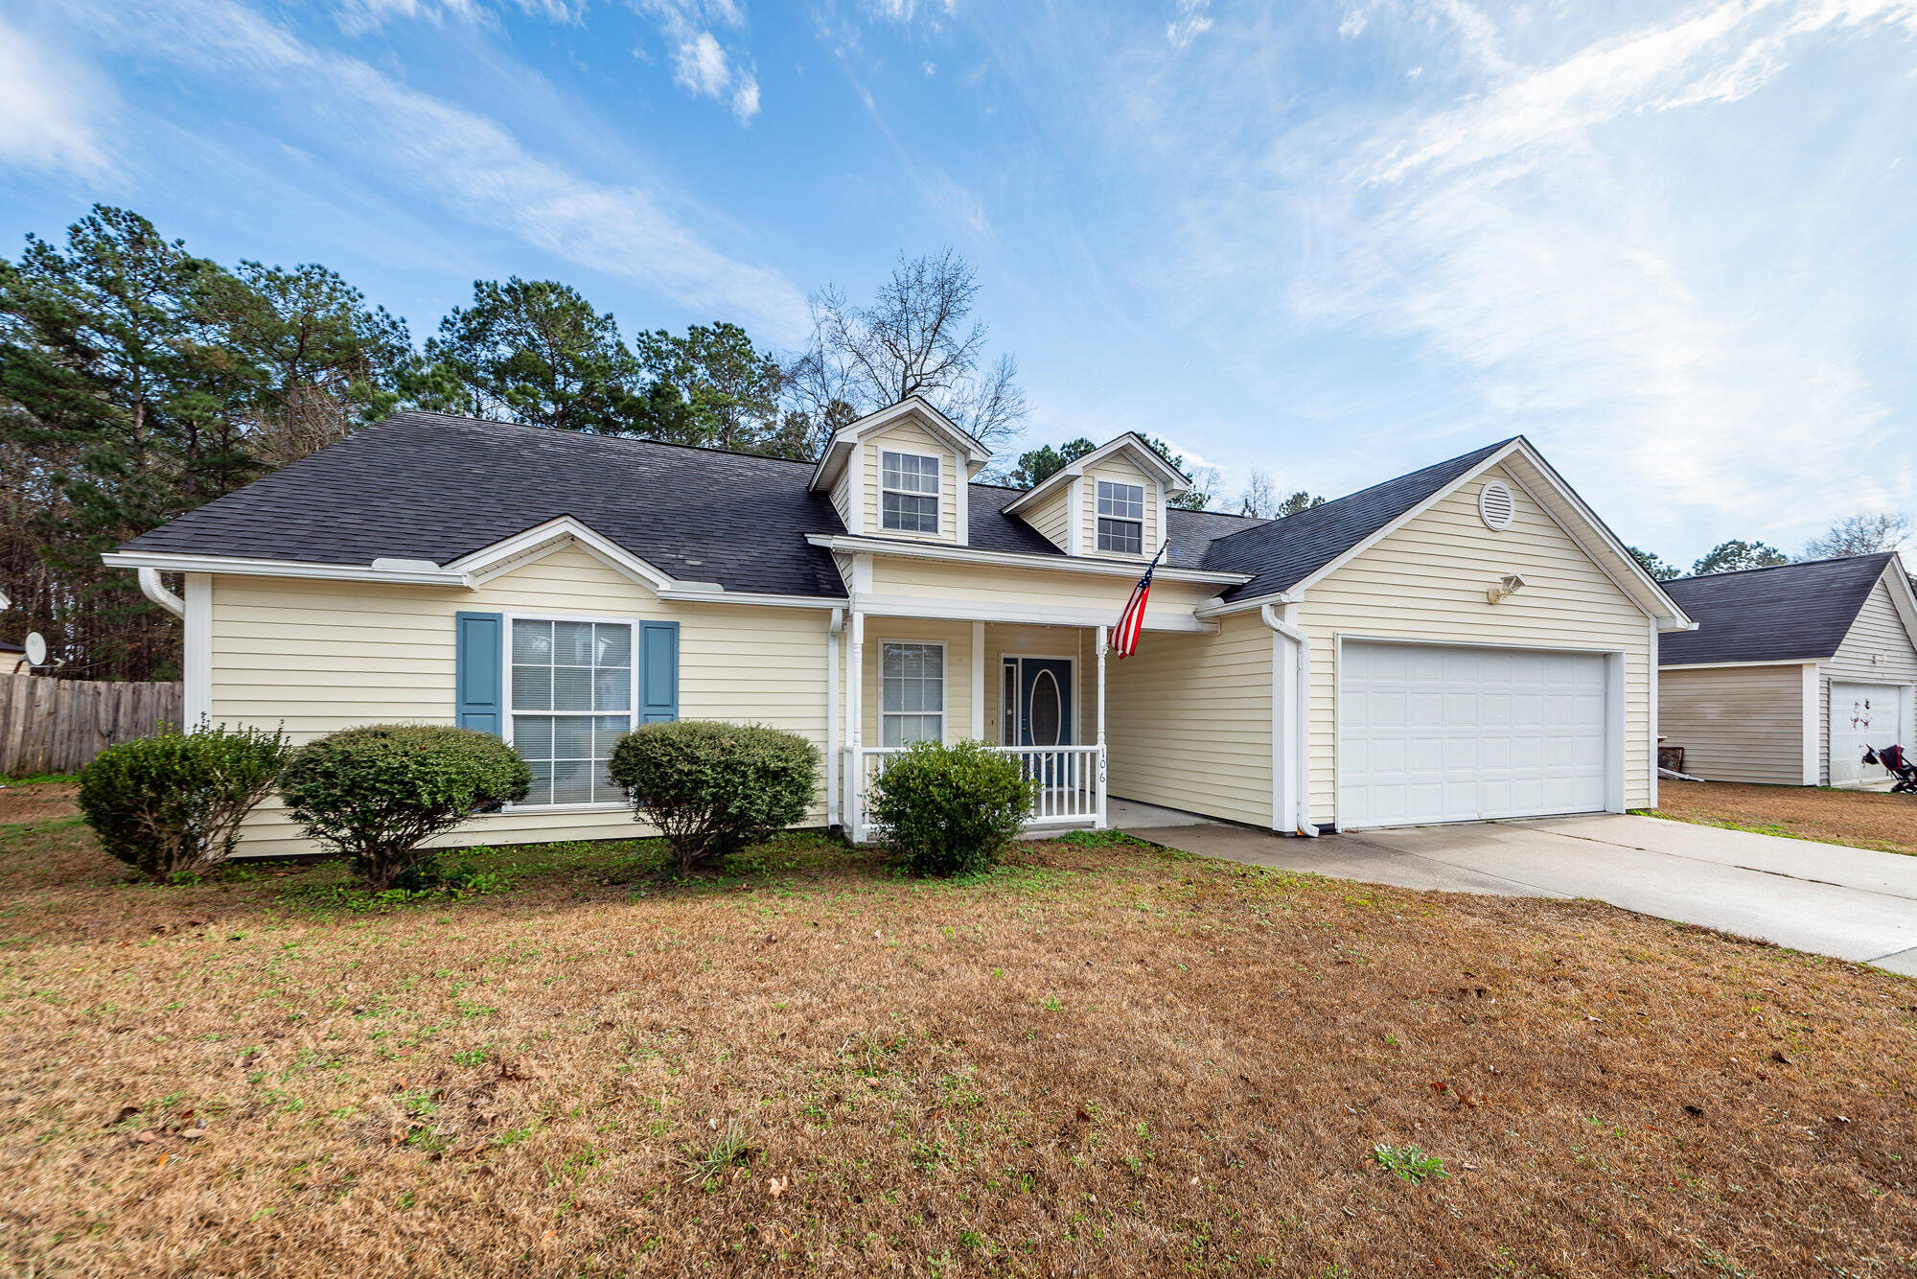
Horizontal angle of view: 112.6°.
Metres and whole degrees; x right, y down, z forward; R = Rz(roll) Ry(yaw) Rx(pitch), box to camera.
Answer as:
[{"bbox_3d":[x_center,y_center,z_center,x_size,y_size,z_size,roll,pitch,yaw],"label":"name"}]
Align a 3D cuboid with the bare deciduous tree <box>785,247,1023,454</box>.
[{"bbox_3d":[-1.727,-5.339,22.000,7.600,16.078,7.400,1,-4,-17],"label":"bare deciduous tree"}]

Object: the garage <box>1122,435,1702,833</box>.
[{"bbox_3d":[5.659,0.049,10.126,6.650,4.550,5.600,1,-4,-17],"label":"garage"}]

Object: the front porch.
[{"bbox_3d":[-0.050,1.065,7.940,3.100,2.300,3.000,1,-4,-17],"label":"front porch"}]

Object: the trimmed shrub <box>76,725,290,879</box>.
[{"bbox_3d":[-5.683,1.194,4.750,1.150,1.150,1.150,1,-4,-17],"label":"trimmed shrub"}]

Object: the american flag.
[{"bbox_3d":[1.779,-0.391,6.300,0.420,1.100,0.600,1,-4,-17],"label":"american flag"}]

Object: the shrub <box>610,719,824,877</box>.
[{"bbox_3d":[-1.933,1.238,5.150,1.574,1.168,1.574,1,-4,-17],"label":"shrub"}]

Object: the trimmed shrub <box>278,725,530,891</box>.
[{"bbox_3d":[-4.076,1.227,4.800,1.420,1.168,1.420,1,-4,-17],"label":"trimmed shrub"}]

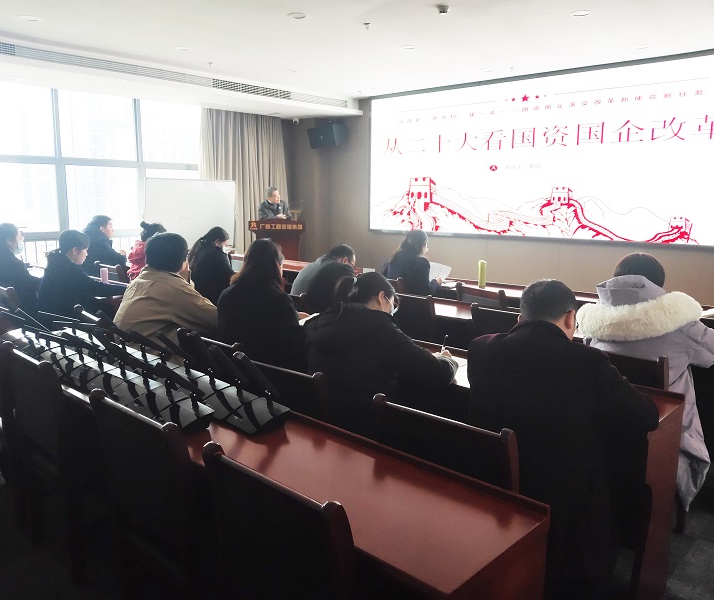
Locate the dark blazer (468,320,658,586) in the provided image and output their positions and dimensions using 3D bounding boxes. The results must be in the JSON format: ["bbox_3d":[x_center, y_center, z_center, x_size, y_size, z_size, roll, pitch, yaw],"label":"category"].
[{"bbox_3d":[0.721,0.433,2.162,0.570,0.780,0.520,9,13,42],"label":"dark blazer"}]

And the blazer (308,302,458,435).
[{"bbox_3d":[0.079,0.313,2.537,0.580,0.660,0.600,9,13,43],"label":"blazer"}]

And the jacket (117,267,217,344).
[{"bbox_3d":[-1.160,0.148,3.756,0.570,0.700,0.500,9,13,42],"label":"jacket"}]

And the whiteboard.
[{"bbox_3d":[-2.370,-1.226,8.720,0.050,1.010,1.570,7,12,37],"label":"whiteboard"}]

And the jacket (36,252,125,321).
[{"bbox_3d":[-1.892,0.018,4.103,0.523,0.671,0.671,8,12,40],"label":"jacket"}]

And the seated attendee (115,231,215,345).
[{"bbox_3d":[-0.950,0.269,3.551,0.640,1.280,0.800,9,13,43],"label":"seated attendee"}]

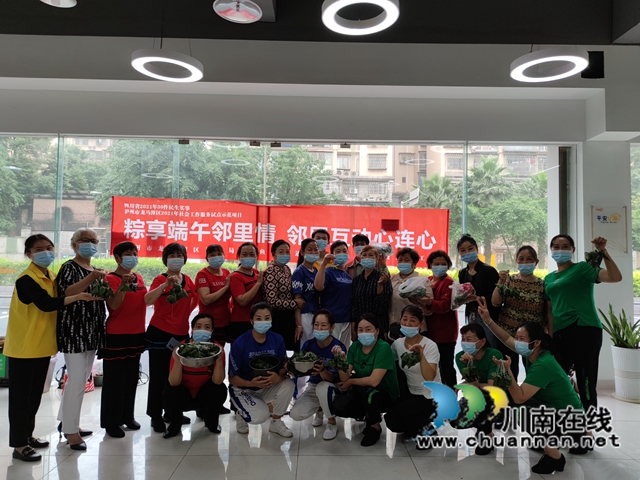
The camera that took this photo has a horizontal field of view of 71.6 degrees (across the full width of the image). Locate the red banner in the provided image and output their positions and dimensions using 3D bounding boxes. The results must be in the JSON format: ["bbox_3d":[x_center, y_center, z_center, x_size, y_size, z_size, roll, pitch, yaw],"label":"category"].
[{"bbox_3d":[-0.450,-0.093,5.146,3.903,0.684,0.050,2,-2,-1],"label":"red banner"}]

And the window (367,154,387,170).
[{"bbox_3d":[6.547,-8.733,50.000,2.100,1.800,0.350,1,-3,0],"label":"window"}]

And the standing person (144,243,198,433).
[{"bbox_3d":[-1.272,0.817,3.853,0.460,1.570,0.380,1,-3,-18],"label":"standing person"}]

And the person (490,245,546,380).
[{"bbox_3d":[1.726,0.816,3.838,0.500,1.540,0.360,0,-3,18],"label":"person"}]

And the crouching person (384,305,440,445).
[{"bbox_3d":[0.750,1.055,3.561,0.500,1.067,0.640,0,-3,14],"label":"crouching person"}]

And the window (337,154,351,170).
[{"bbox_3d":[2.648,-8.733,50.000,1.550,1.750,0.200,1,-3,-7],"label":"window"}]

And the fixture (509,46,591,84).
[{"bbox_3d":[1.925,-1.465,3.742,0.578,0.075,0.578,1,-2,-1],"label":"fixture"}]

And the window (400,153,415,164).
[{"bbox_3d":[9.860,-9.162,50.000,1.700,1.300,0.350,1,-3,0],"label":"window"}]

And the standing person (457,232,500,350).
[{"bbox_3d":[1.442,0.772,4.010,0.450,1.640,0.340,-1,-3,34],"label":"standing person"}]

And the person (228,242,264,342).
[{"bbox_3d":[-0.708,0.800,4.218,0.450,1.560,0.340,2,-3,-30],"label":"person"}]

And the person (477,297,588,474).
[{"bbox_3d":[1.539,1.013,3.233,0.760,1.129,0.570,3,-4,-31],"label":"person"}]

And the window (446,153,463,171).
[{"bbox_3d":[12.826,-7.431,42.000,1.600,1.650,0.200,0,-2,0],"label":"window"}]

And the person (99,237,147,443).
[{"bbox_3d":[-1.615,0.809,3.713,0.420,1.570,0.380,2,-3,-27],"label":"person"}]

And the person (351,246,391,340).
[{"bbox_3d":[0.467,0.826,4.071,0.460,1.539,0.340,0,-3,7],"label":"person"}]

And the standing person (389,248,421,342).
[{"bbox_3d":[0.835,0.855,4.233,0.460,1.560,0.360,0,-2,14],"label":"standing person"}]

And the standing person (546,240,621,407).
[{"bbox_3d":[1.989,0.774,3.408,0.580,1.637,0.360,-1,-4,30],"label":"standing person"}]

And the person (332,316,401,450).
[{"bbox_3d":[0.365,1.073,3.644,0.550,0.980,0.680,-1,-3,30],"label":"person"}]

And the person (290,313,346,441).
[{"bbox_3d":[-0.009,1.089,3.762,0.520,1.040,0.620,0,-2,12],"label":"person"}]

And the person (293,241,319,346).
[{"bbox_3d":[-0.101,0.790,4.164,0.420,1.606,0.310,2,-3,-29],"label":"person"}]

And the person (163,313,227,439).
[{"bbox_3d":[-1.035,1.086,3.703,0.500,0.943,0.580,1,-3,-9],"label":"person"}]

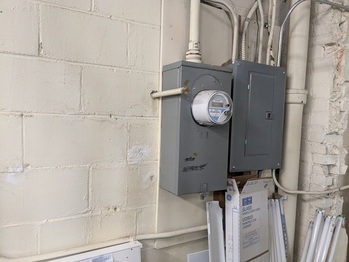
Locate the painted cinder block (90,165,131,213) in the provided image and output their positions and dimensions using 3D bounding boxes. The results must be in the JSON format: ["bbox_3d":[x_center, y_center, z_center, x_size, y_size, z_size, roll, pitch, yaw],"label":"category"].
[{"bbox_3d":[-0.318,0.238,1.229,0.154,0.195,0.175,0,3,-30],"label":"painted cinder block"}]

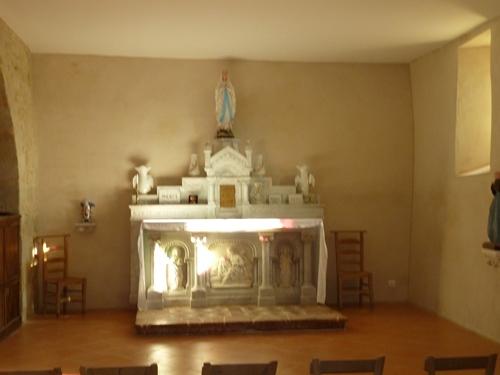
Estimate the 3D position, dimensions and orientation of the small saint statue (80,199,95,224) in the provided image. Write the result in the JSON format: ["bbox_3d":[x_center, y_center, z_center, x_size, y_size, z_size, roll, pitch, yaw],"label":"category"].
[{"bbox_3d":[-1.966,0.285,8.401,0.175,0.285,0.110,0,0,-7],"label":"small saint statue"}]

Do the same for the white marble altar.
[{"bbox_3d":[-0.240,0.400,8.387,2.380,2.010,0.660,0,0,-7],"label":"white marble altar"}]

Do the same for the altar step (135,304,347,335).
[{"bbox_3d":[-0.127,1.457,7.689,2.200,0.100,0.980,0,0,-7],"label":"altar step"}]

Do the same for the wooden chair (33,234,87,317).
[{"bbox_3d":[-2.270,1.045,8.312,0.450,0.920,0.440,0,0,-43],"label":"wooden chair"}]

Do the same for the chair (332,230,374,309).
[{"bbox_3d":[1.309,1.039,8.786,0.450,0.930,0.440,0,0,-6],"label":"chair"}]

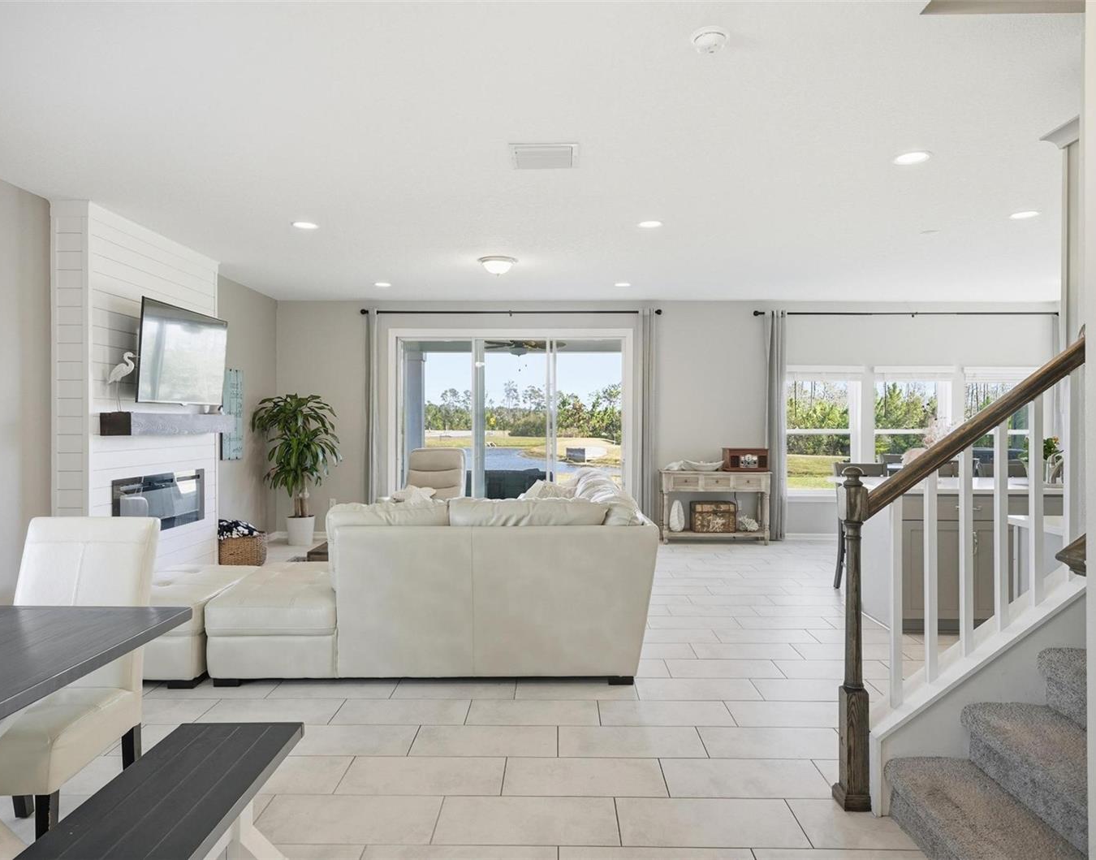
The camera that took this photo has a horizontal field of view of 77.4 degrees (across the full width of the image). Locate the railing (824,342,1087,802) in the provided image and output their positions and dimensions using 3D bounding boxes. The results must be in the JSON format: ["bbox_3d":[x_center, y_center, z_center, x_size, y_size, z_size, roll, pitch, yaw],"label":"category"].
[{"bbox_3d":[1.502,0.491,2.432,0.930,1.700,0.120,0,1,1],"label":"railing"}]

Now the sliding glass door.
[{"bbox_3d":[-0.435,0.065,8.125,2.757,2.421,0.120,0,1,0],"label":"sliding glass door"}]

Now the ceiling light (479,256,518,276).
[{"bbox_3d":[-0.431,-1.410,5.904,0.346,0.150,0.346,0,1,1],"label":"ceiling light"}]

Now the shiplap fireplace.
[{"bbox_3d":[-3.088,-0.091,5.288,0.270,2.787,1.670,0,1,1],"label":"shiplap fireplace"}]

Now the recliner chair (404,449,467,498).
[{"bbox_3d":[-1.153,0.751,6.926,0.780,1.080,0.850,0,1,12],"label":"recliner chair"}]

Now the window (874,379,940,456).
[{"bbox_3d":[4.251,-0.011,7.935,0.920,1.440,0.120,0,1,1],"label":"window"}]

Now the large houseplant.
[{"bbox_3d":[-2.788,0.430,7.668,0.940,1.700,0.840,0,1,0],"label":"large houseplant"}]

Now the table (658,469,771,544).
[{"bbox_3d":[1.878,0.879,7.790,1.265,0.820,0.340,0,1,1],"label":"table"}]

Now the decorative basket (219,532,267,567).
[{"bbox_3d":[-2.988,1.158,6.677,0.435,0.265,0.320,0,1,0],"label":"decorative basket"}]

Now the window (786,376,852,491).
[{"bbox_3d":[3.170,0.043,8.125,0.883,1.387,0.100,0,1,0],"label":"window"}]

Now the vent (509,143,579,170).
[{"bbox_3d":[-0.022,-1.481,3.718,0.356,0.025,0.365,0,1,0],"label":"vent"}]

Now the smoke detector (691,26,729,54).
[{"bbox_3d":[0.612,-1.453,2.585,0.144,0.047,0.144,0,1,0],"label":"smoke detector"}]

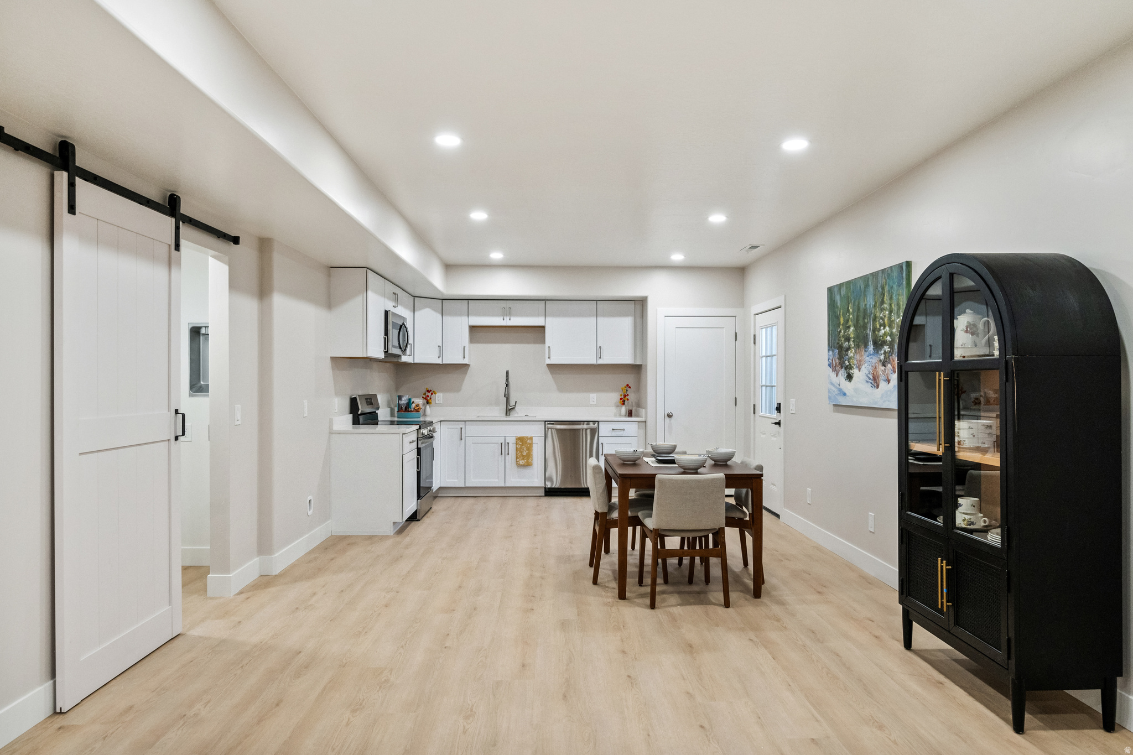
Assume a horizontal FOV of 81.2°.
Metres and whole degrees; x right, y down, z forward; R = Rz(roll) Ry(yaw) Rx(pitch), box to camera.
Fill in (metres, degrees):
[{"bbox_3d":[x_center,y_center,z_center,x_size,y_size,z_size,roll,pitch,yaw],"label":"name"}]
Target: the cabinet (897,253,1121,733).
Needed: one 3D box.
[{"bbox_3d":[1.864,0.398,2.889,0.418,1.875,0.834,0,0,-1],"label":"cabinet"}]

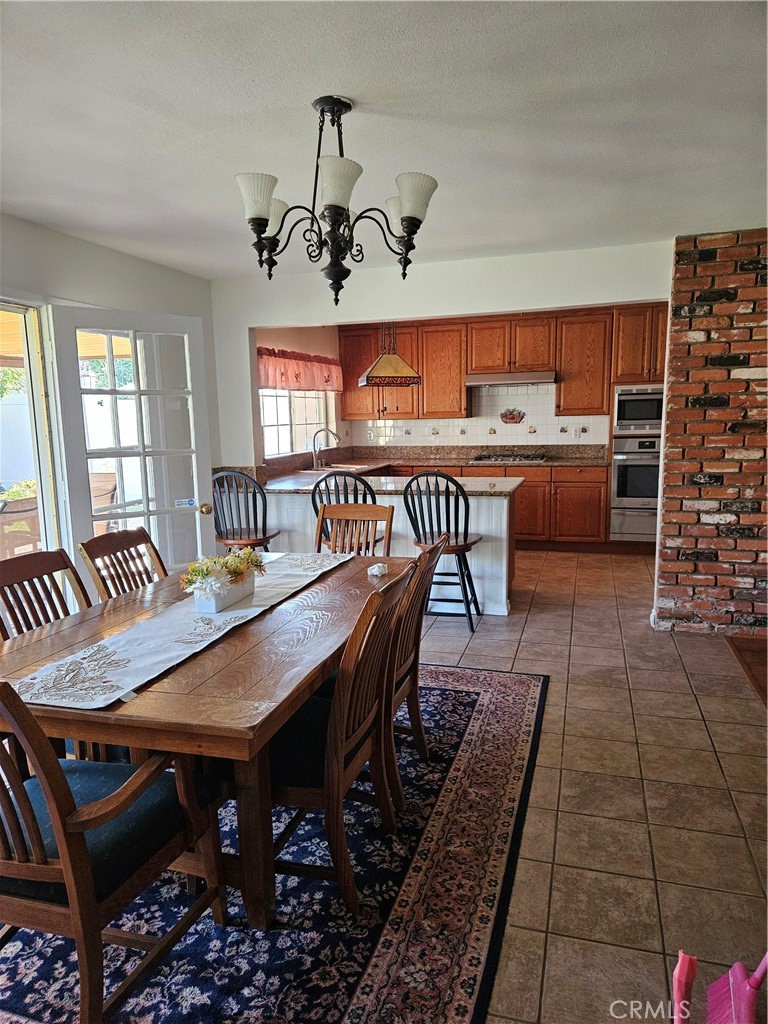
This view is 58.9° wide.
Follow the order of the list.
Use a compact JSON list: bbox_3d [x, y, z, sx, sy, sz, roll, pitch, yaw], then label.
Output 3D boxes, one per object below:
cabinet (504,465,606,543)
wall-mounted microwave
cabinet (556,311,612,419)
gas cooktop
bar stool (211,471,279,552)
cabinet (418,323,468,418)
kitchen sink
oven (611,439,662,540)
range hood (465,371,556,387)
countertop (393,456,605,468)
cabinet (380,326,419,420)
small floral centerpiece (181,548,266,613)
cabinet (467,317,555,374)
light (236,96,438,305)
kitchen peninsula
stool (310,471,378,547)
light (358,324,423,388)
[{"bbox_3d":[1.812,-0.108,7.122,1.002,0.782,0.629,1,9,17],"label":"cabinet"},{"bbox_3d":[2.664,-1.017,6.781,0.687,0.479,0.450,1,9,17],"label":"wall-mounted microwave"},{"bbox_3d":[2.095,-1.536,7.141,0.542,1.040,0.335,1,9,17],"label":"cabinet"},{"bbox_3d":[1.331,-0.554,7.214,0.775,0.072,0.514,1,9,17],"label":"gas cooktop"},{"bbox_3d":[-1.018,0.226,5.162,0.450,1.106,0.520,0,9,7],"label":"bar stool"},{"bbox_3d":[0.673,-1.537,7.400,0.539,1.022,0.337,1,9,17],"label":"cabinet"},{"bbox_3d":[-0.453,-0.362,7.018,0.534,0.186,0.826,1,9,17],"label":"kitchen sink"},{"bbox_3d":[2.604,-0.249,6.806,0.617,1.002,0.604,1,9,17],"label":"oven"},{"bbox_3d":[1.349,-1.394,7.135,0.913,0.131,0.493,1,9,17],"label":"range hood"},{"bbox_3d":[1.217,-0.521,7.233,2.231,0.040,0.655,1,9,17],"label":"countertop"},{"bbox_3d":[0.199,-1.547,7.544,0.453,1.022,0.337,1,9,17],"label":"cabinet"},{"bbox_3d":[-0.632,0.280,2.756,0.170,0.177,0.340,1,9,17],"label":"small floral centerpiece"},{"bbox_3d":[1.383,-1.774,7.322,0.916,0.578,0.335,1,9,17],"label":"cabinet"},{"bbox_3d":[-0.164,-1.009,2.245,0.660,0.626,0.680,-2,9,-1],"label":"light"},{"bbox_3d":[0.096,0.225,5.596,2.000,0.925,0.953,1,9,17],"label":"kitchen peninsula"},{"bbox_3d":[-0.224,0.247,4.890,0.450,1.106,0.520,1,9,13],"label":"stool"},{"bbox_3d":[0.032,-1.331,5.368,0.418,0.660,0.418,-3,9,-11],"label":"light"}]

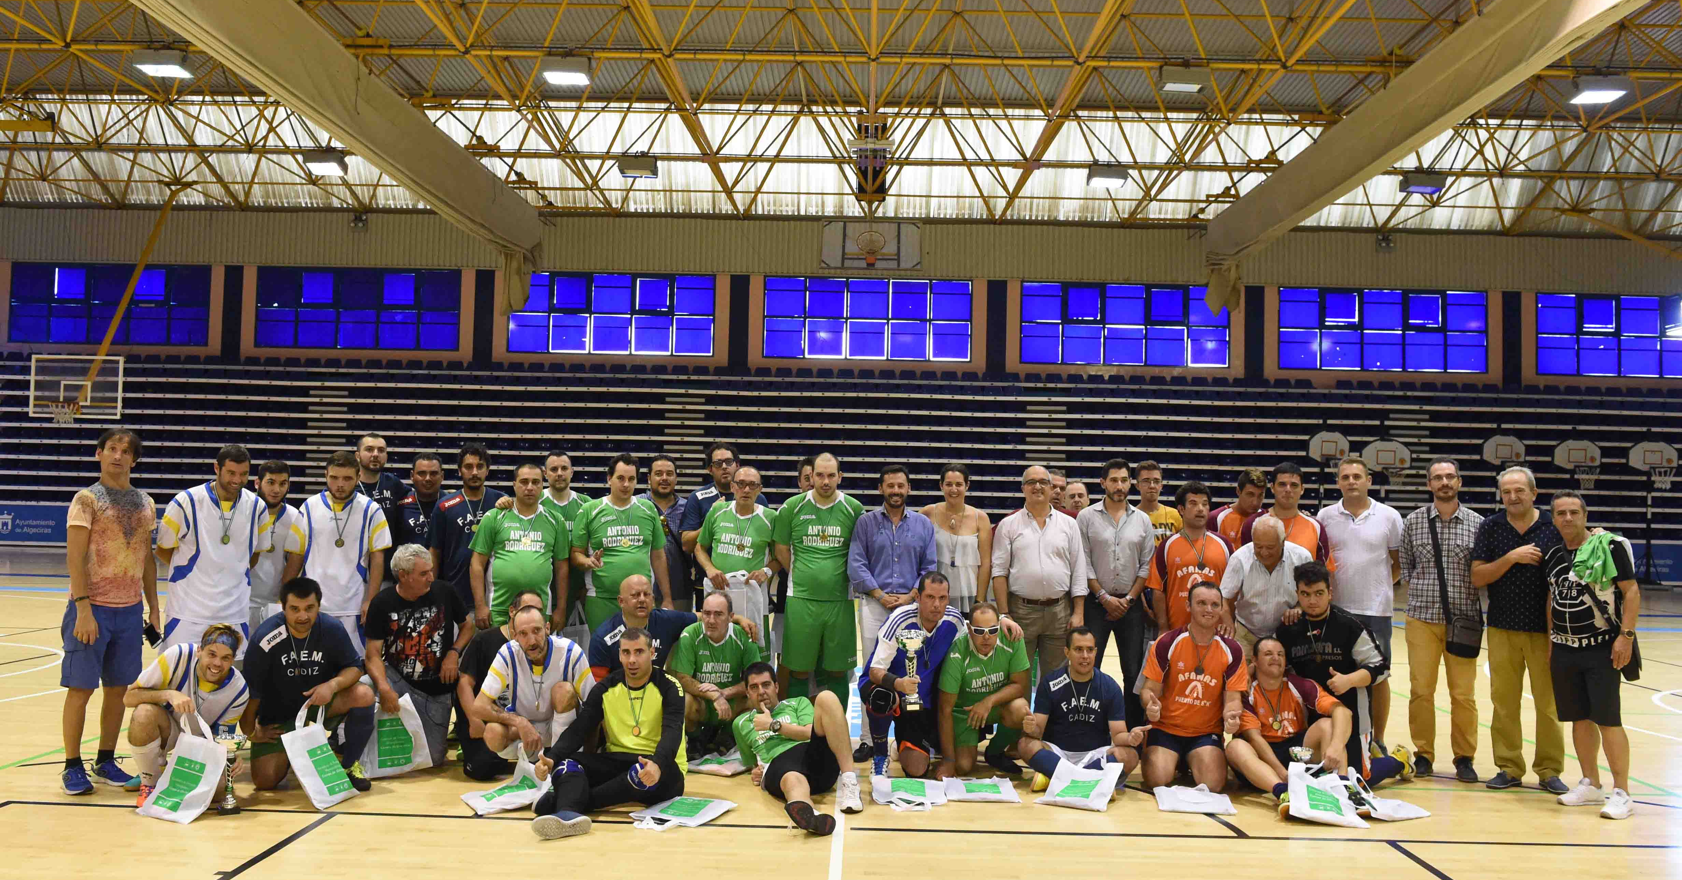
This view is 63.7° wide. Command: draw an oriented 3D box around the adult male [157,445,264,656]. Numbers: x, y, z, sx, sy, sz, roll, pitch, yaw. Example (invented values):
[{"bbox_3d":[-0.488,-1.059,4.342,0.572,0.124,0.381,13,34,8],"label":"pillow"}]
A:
[{"bbox_3d":[-3.494,0.886,7.484,0.550,1.740,0.340,2,-2,-23],"label":"adult male"}]

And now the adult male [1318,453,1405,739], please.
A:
[{"bbox_3d":[3.215,1.038,8.369,0.550,1.840,0.360,1,-3,15],"label":"adult male"}]

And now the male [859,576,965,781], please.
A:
[{"bbox_3d":[0.404,1.274,7.501,0.600,1.120,0.720,1,-2,9],"label":"male"}]

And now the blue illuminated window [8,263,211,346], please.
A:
[{"bbox_3d":[-17.368,-3.213,32.159,4.707,1.876,0.150,1,-2,1],"label":"blue illuminated window"}]

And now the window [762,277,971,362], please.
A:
[{"bbox_3d":[0.624,-2.836,31.842,4.880,1.930,0.120,1,-2,1],"label":"window"}]

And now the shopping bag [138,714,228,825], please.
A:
[{"bbox_3d":[-3.048,1.525,6.300,0.340,0.460,0.110,9,-33,22],"label":"shopping bag"}]

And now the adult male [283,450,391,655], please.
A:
[{"bbox_3d":[-2.829,0.915,7.571,0.530,1.720,0.330,2,-2,-18],"label":"adult male"}]

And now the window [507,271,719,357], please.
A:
[{"bbox_3d":[-5.069,-2.799,29.824,4.570,1.820,0.150,1,-2,1],"label":"window"}]

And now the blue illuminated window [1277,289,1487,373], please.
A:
[{"bbox_3d":[11.547,-2.334,28.913,4.470,1.768,0.150,1,-2,1],"label":"blue illuminated window"}]

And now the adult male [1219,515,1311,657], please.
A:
[{"bbox_3d":[2.436,1.179,7.773,0.540,1.470,0.520,1,-3,9],"label":"adult male"}]

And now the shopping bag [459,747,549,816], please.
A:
[{"bbox_3d":[-1.654,1.679,6.670,0.430,0.170,0.360,-32,17,-31],"label":"shopping bag"}]

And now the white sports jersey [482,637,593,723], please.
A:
[{"bbox_3d":[-1.536,1.221,6.836,0.550,0.470,0.400,1,-2,-5],"label":"white sports jersey"}]

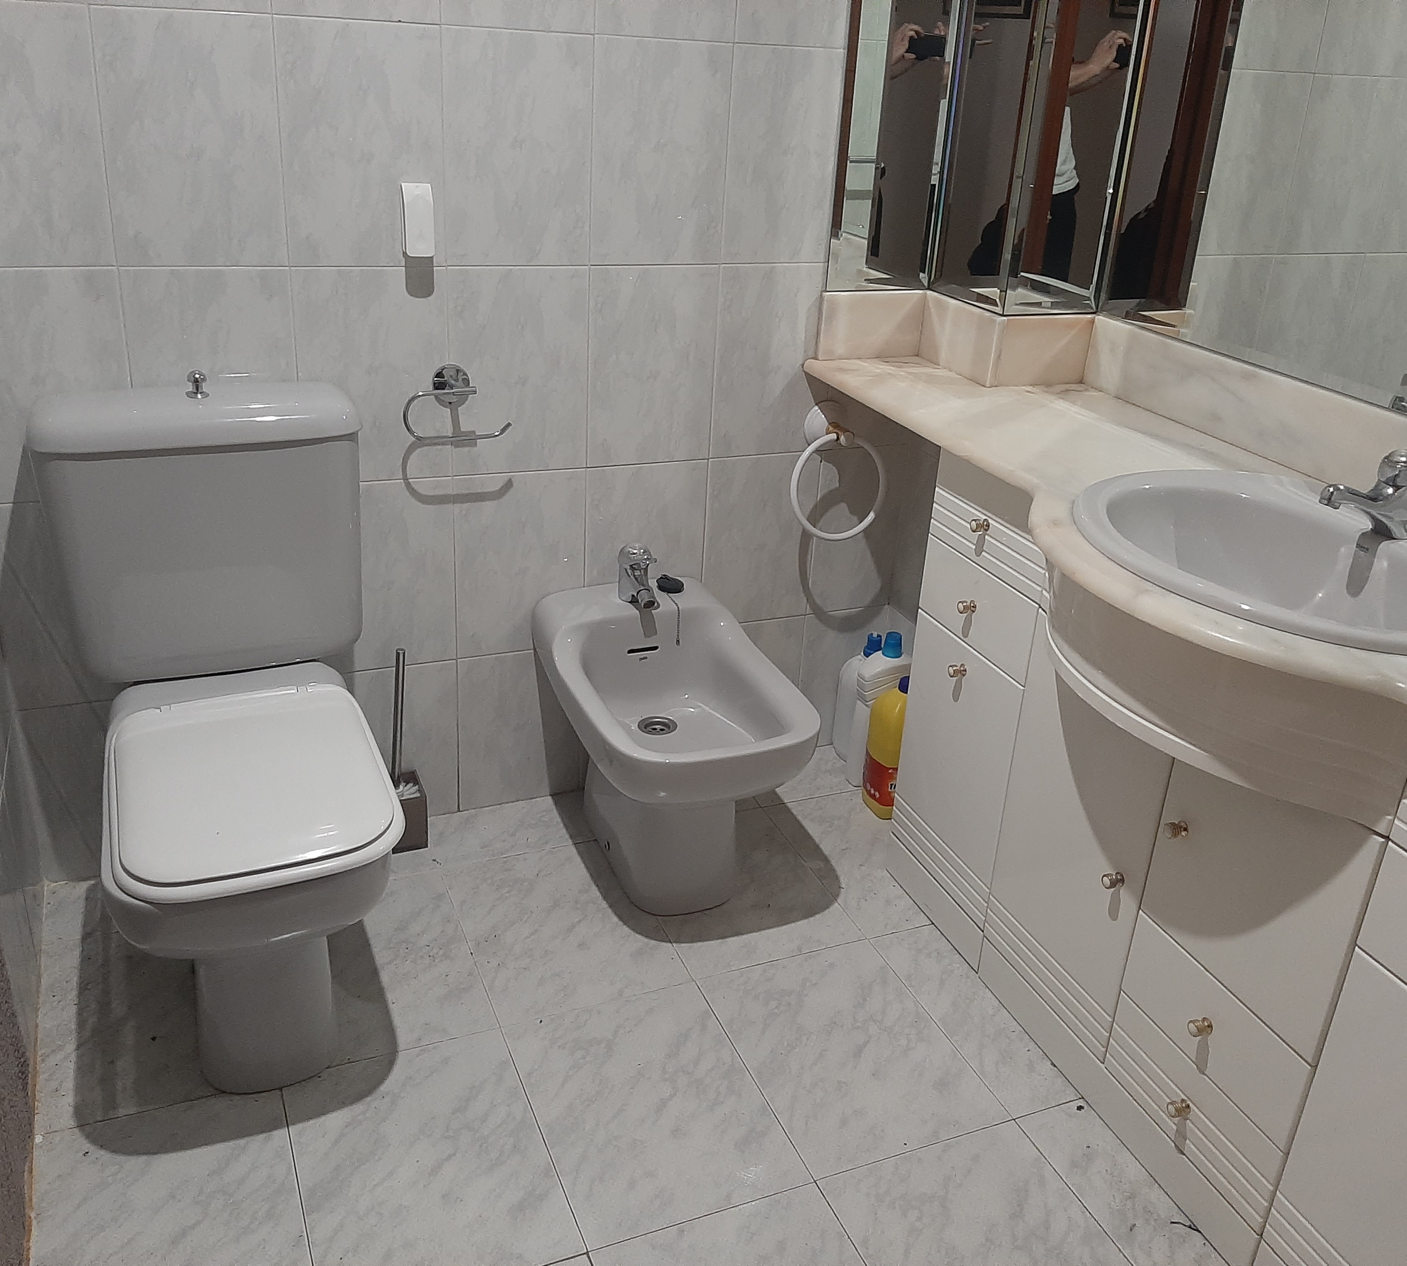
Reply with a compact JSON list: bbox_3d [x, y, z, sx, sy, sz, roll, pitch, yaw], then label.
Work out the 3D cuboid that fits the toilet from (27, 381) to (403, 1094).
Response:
[{"bbox_3d":[-0.620,0.142,1.699,0.420,0.813,0.696,-7,27,-22],"label":"toilet"}]

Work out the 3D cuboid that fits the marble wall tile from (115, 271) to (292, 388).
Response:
[{"bbox_3d":[-0.704,-0.362,1.842,0.225,0.327,0.010,-7,27,-22],"label":"marble wall tile"}]

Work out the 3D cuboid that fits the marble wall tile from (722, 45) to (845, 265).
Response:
[{"bbox_3d":[0.140,-0.767,2.055,0.225,0.330,0.015,-7,27,-22],"label":"marble wall tile"}]

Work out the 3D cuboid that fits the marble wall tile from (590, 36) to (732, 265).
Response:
[{"bbox_3d":[-0.068,-0.742,1.973,0.225,0.330,0.015,-7,27,-22],"label":"marble wall tile"}]

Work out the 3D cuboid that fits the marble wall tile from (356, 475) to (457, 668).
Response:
[{"bbox_3d":[-0.522,-0.091,2.086,0.228,0.331,0.010,-8,27,-23],"label":"marble wall tile"}]

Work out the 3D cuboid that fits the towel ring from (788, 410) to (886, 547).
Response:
[{"bbox_3d":[0.232,-0.286,2.278,0.191,0.245,0.086,-7,27,-22],"label":"towel ring"}]

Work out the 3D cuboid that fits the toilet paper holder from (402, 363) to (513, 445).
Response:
[{"bbox_3d":[-0.387,-0.360,1.973,0.171,0.107,0.065,-8,27,-23],"label":"toilet paper holder"}]

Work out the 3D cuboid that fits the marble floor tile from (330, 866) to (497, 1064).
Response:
[{"bbox_3d":[-0.504,0.502,1.918,0.300,0.010,0.398,-7,27,-22],"label":"marble floor tile"}]

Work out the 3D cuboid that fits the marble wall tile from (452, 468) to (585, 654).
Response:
[{"bbox_3d":[-0.314,-0.118,2.175,0.228,0.331,0.010,-8,27,-23],"label":"marble wall tile"}]

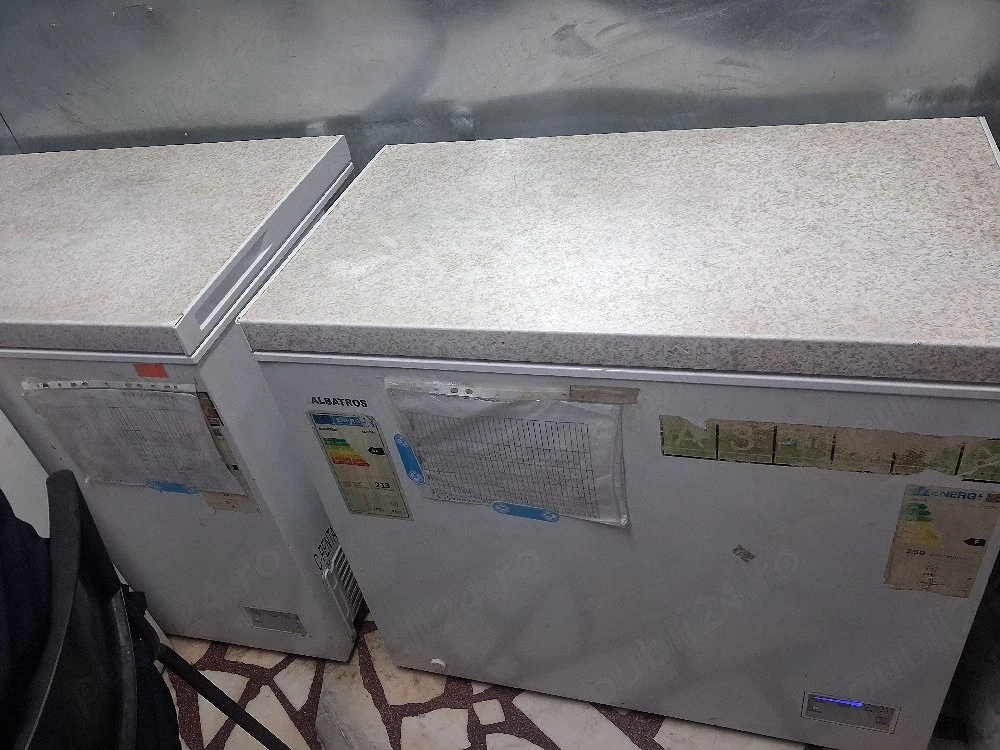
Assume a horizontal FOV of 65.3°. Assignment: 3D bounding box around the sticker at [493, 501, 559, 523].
[{"bbox_3d":[0.036,0.197,1.119,0.099,0.027,0.002,6,42,16],"label":"sticker"}]

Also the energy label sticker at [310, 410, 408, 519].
[{"bbox_3d":[-0.205,0.139,1.159,0.110,0.220,0.002,3,41,18],"label":"energy label sticker"}]

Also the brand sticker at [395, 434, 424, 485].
[{"bbox_3d":[-0.130,0.121,1.115,0.026,0.100,0.002,1,40,20],"label":"brand sticker"}]

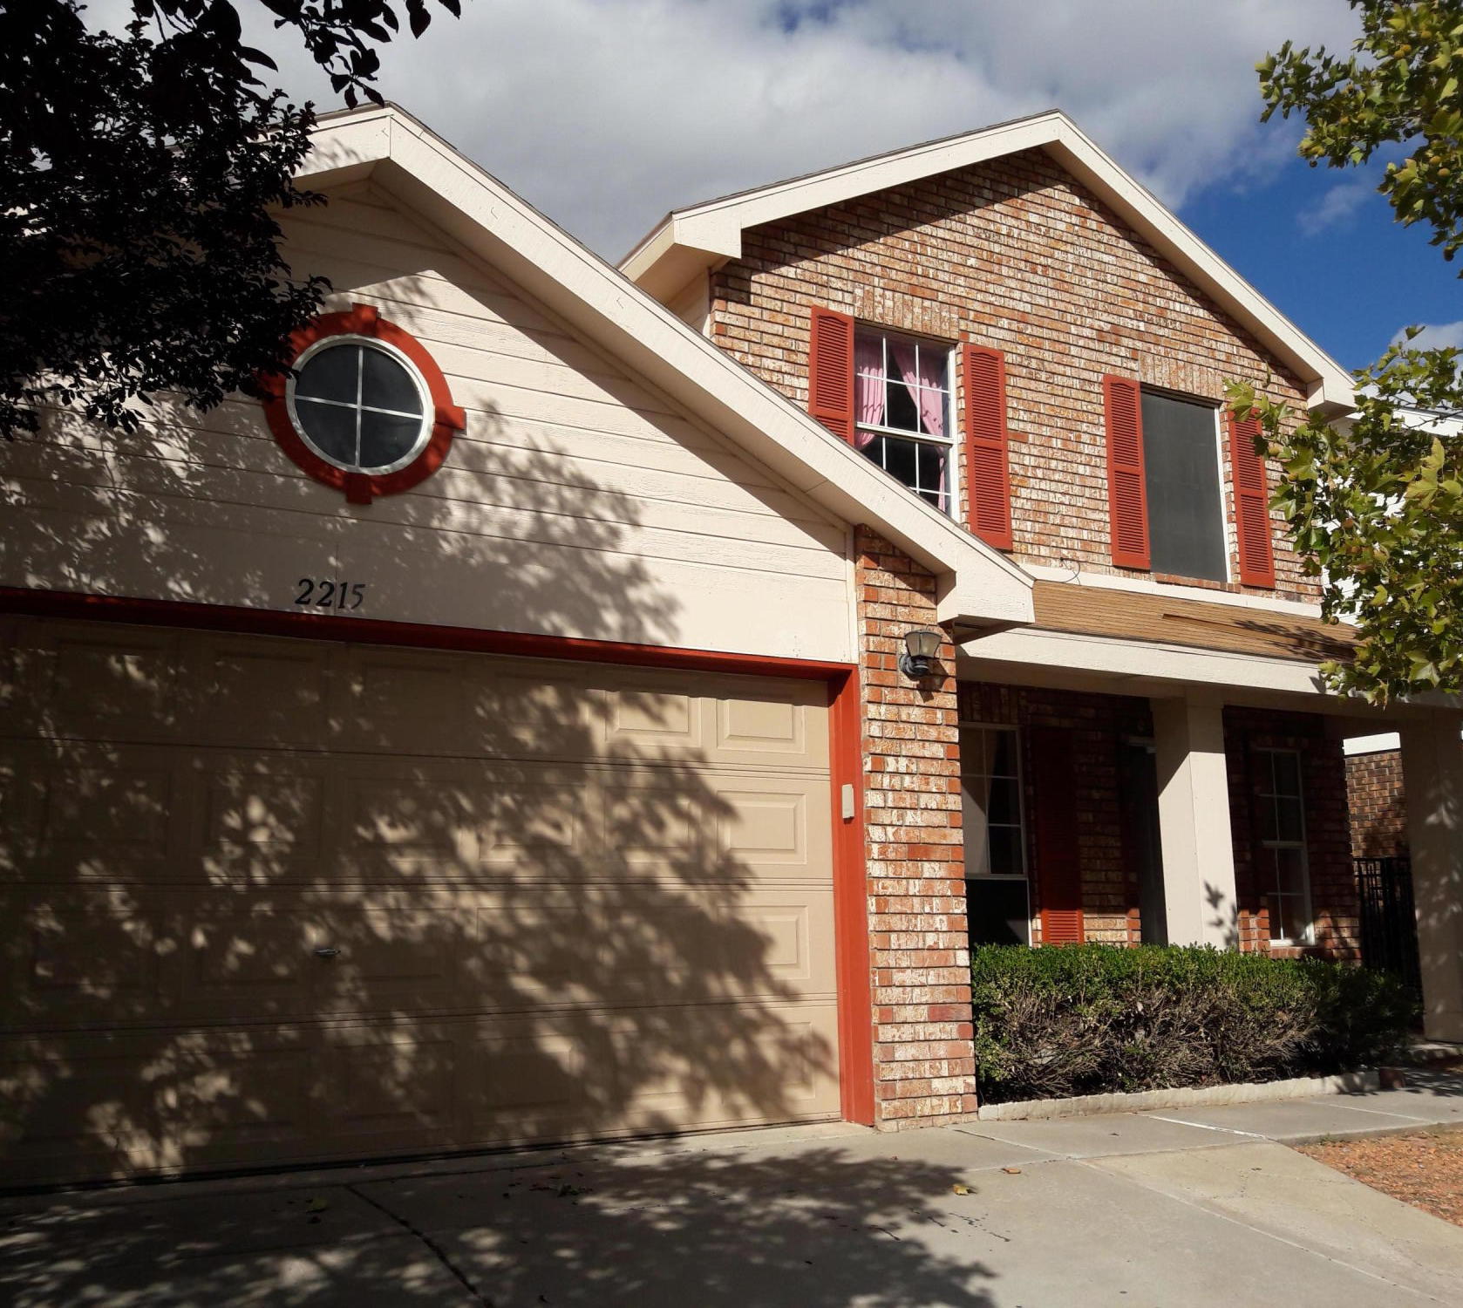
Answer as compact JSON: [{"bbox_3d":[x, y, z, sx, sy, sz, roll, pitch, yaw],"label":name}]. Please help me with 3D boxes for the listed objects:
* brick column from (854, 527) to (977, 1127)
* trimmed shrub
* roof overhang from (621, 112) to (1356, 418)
[{"bbox_3d":[0.824,0.832,6.939,0.590,2.825,0.350,5,-12,-29],"label":"brick column"},{"bbox_3d":[2.631,2.013,7.982,3.700,0.740,0.620,5,-12,-29],"label":"trimmed shrub"},{"bbox_3d":[2.244,-3.084,10.691,6.395,1.836,0.760,5,-12,-29],"label":"roof overhang"}]

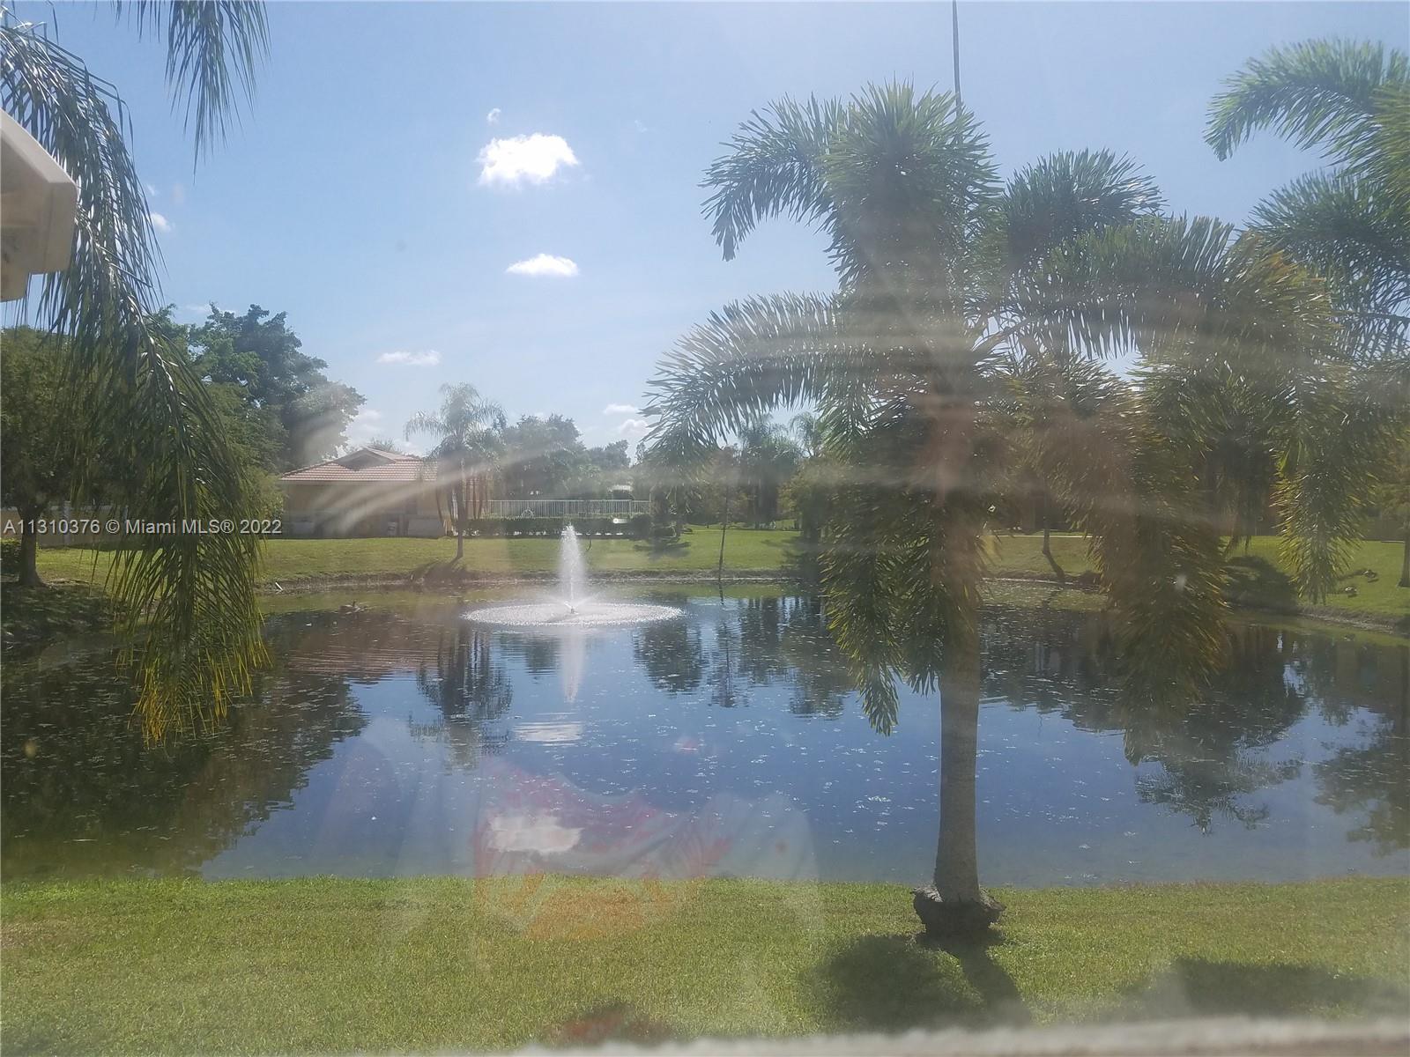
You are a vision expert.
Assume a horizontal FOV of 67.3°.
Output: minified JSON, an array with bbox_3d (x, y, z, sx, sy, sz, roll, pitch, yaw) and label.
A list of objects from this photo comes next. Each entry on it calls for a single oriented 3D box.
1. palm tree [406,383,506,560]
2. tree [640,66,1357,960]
[{"bbox_3d":[-10.437,-2.467,44.897,4.250,7.370,4.250,0,2,0],"label":"palm tree"},{"bbox_3d":[1.849,-0.090,6.801,4.500,5.440,4.300,0,2,0],"label":"tree"}]

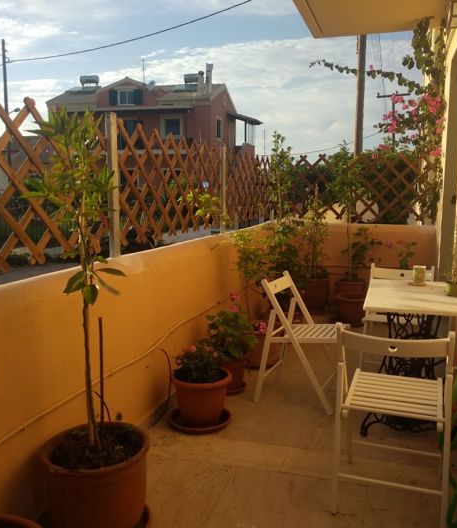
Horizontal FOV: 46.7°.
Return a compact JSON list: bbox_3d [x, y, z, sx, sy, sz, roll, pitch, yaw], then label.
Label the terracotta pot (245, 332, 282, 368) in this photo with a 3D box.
[{"bbox_3d":[0.242,0.631,4.138,0.360,0.283,0.360,-1,7,0],"label":"terracotta pot"}]

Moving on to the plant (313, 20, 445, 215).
[{"bbox_3d":[1.416,-1.354,5.125,1.250,1.860,0.500,2,7,18],"label":"plant"}]

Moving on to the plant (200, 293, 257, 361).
[{"bbox_3d":[0.003,0.412,3.450,0.340,0.448,0.330,0,8,0],"label":"plant"}]

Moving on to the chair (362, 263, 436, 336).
[{"bbox_3d":[1.206,0.418,3.779,0.440,0.775,0.510,3,8,26],"label":"chair"}]

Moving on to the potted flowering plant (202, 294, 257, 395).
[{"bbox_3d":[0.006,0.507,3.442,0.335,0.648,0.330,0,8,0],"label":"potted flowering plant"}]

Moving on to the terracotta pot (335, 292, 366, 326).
[{"bbox_3d":[1.278,0.468,5.399,0.350,0.278,0.350,2,7,18],"label":"terracotta pot"}]

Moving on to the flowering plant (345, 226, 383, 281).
[{"bbox_3d":[1.412,-0.103,5.530,0.400,0.578,0.360,2,7,18],"label":"flowering plant"}]

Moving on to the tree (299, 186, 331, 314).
[{"bbox_3d":[0.891,-0.108,5.487,0.340,1.305,0.340,0,8,0],"label":"tree"}]

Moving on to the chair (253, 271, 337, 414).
[{"bbox_3d":[0.491,0.473,3.392,0.510,0.775,0.440,2,8,24],"label":"chair"}]

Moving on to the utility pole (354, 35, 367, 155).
[{"bbox_3d":[3.448,-4.303,13.537,0.220,8.600,0.220,0,8,0],"label":"utility pole"}]

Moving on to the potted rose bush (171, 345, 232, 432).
[{"bbox_3d":[-0.158,0.684,3.056,0.345,0.450,0.345,-1,7,0],"label":"potted rose bush"}]

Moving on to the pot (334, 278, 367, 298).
[{"bbox_3d":[1.257,0.373,5.453,0.310,0.360,0.310,0,8,0],"label":"pot"}]

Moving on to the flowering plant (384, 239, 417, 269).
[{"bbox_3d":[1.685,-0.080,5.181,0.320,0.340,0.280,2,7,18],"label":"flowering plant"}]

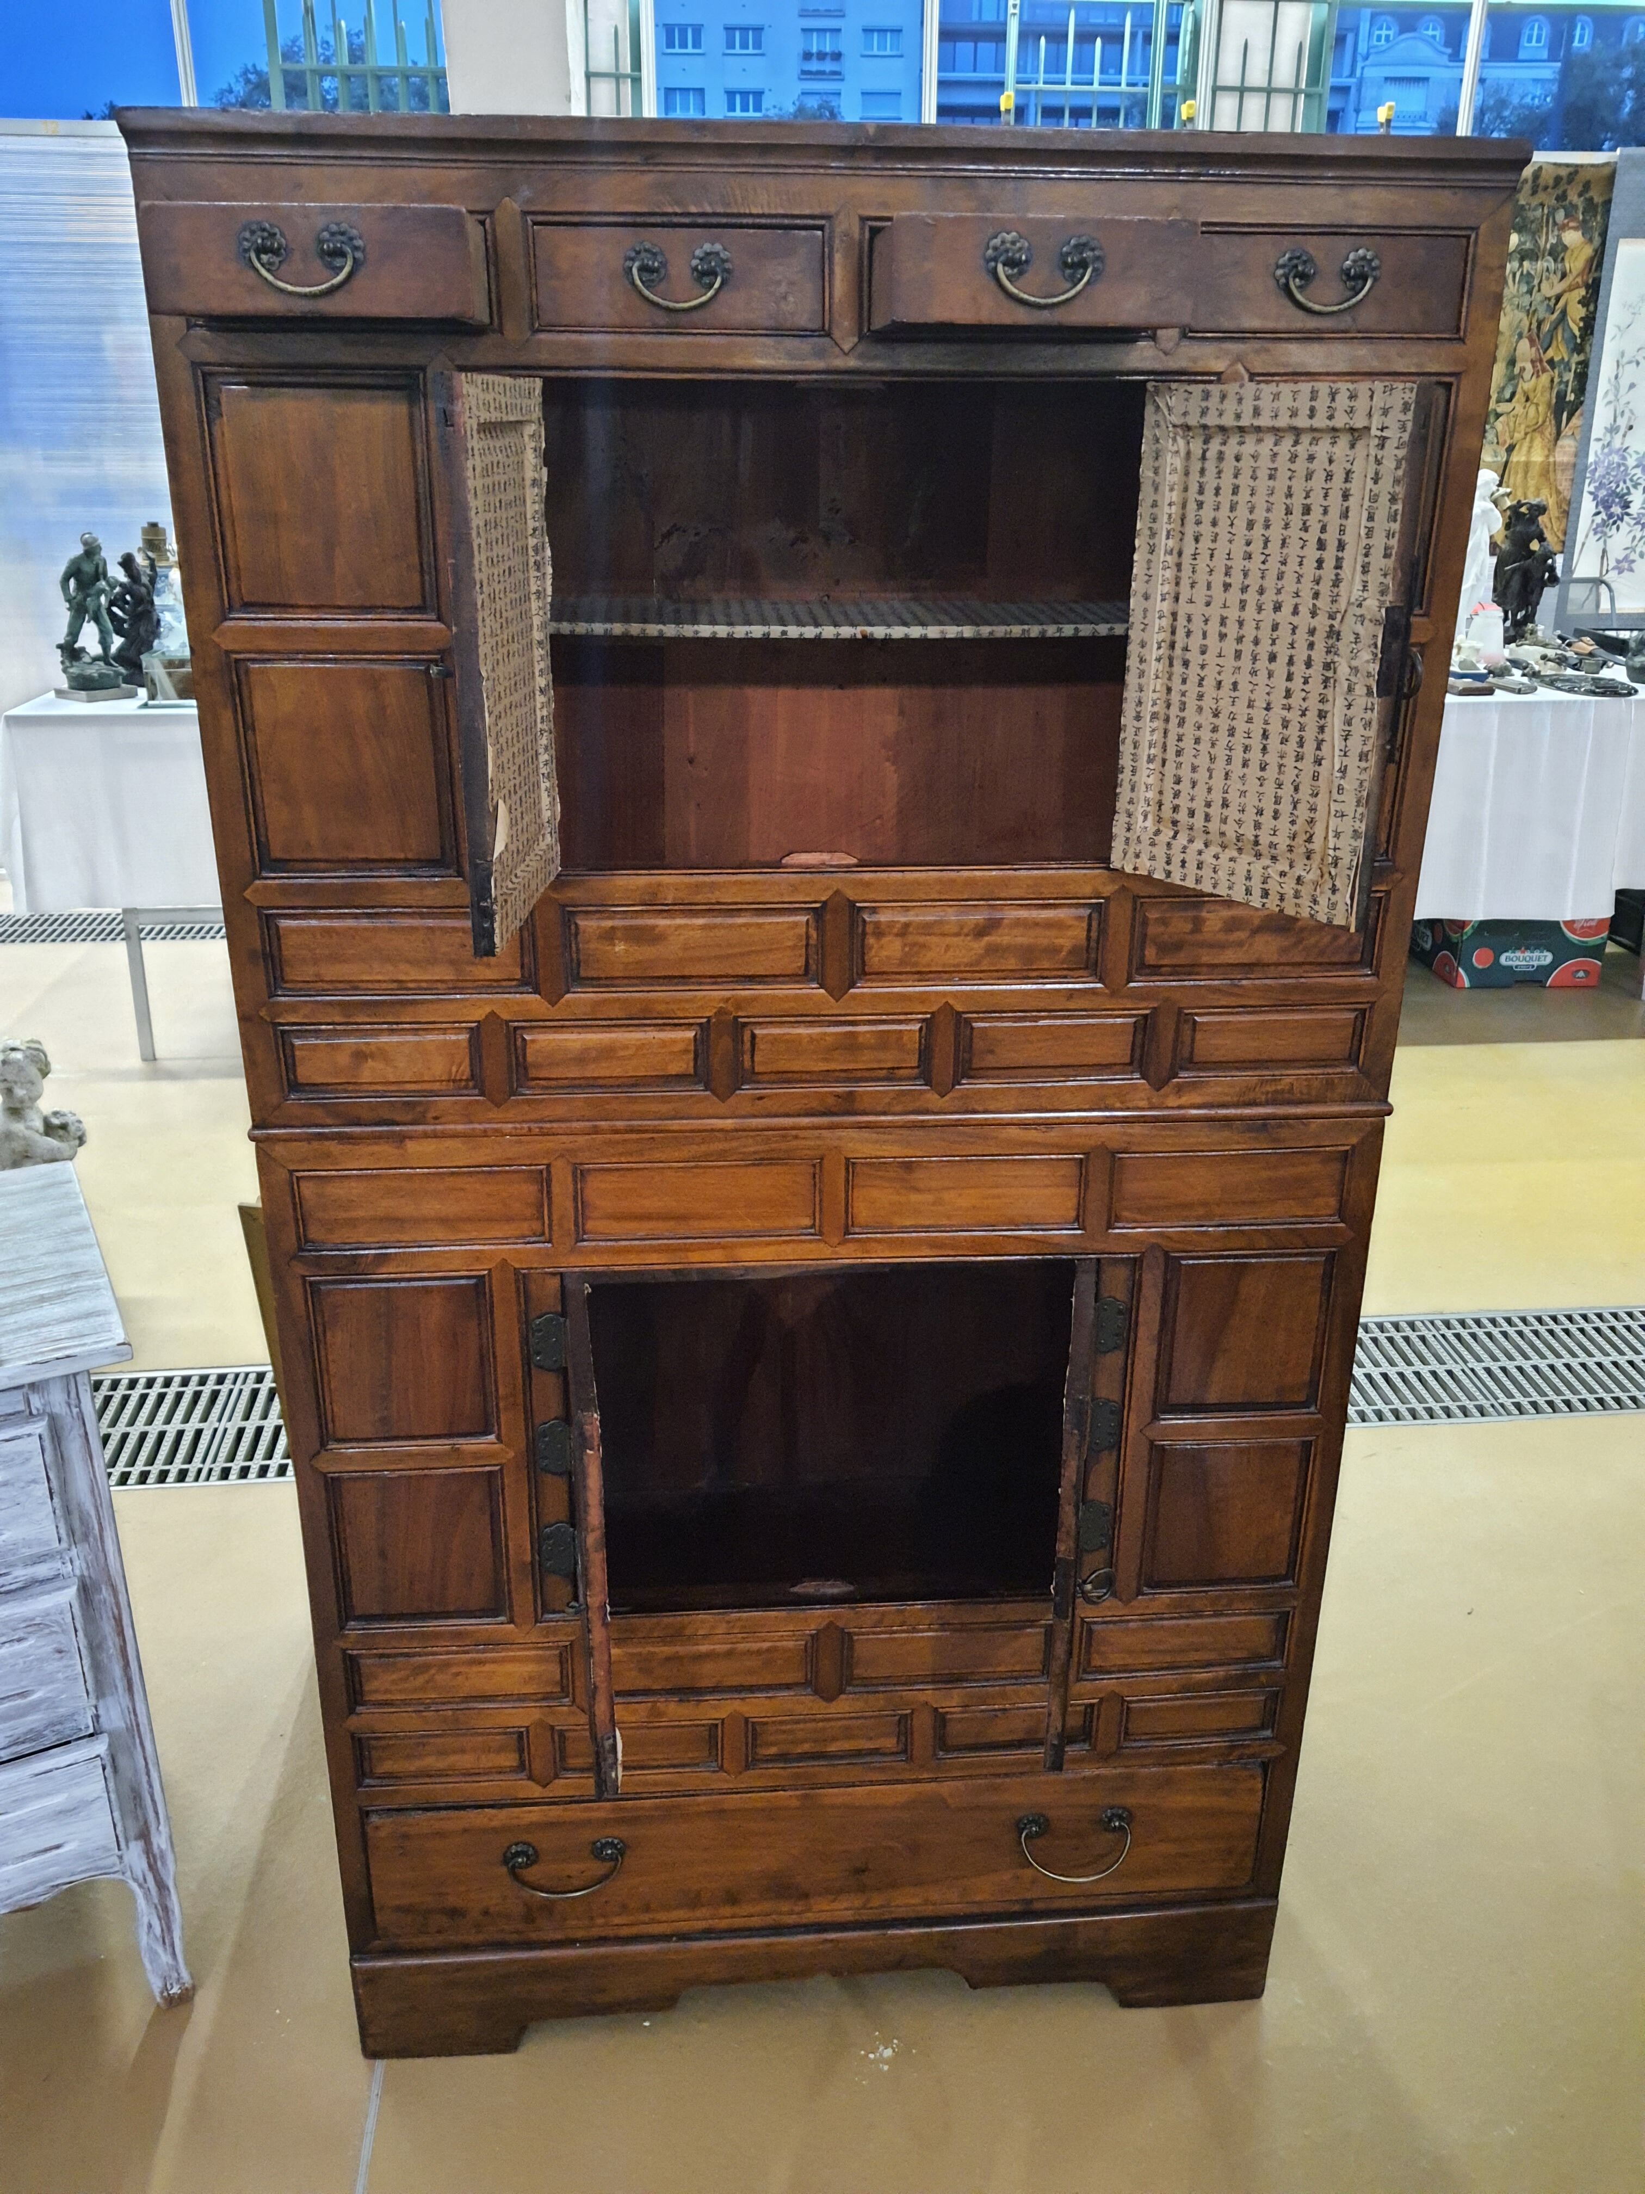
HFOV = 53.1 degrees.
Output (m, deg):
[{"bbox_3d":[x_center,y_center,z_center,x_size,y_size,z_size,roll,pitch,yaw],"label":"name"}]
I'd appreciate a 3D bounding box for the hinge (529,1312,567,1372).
[{"bbox_3d":[-0.212,0.190,1.275,0.027,0.052,0.010,-1,21,-4],"label":"hinge"}]

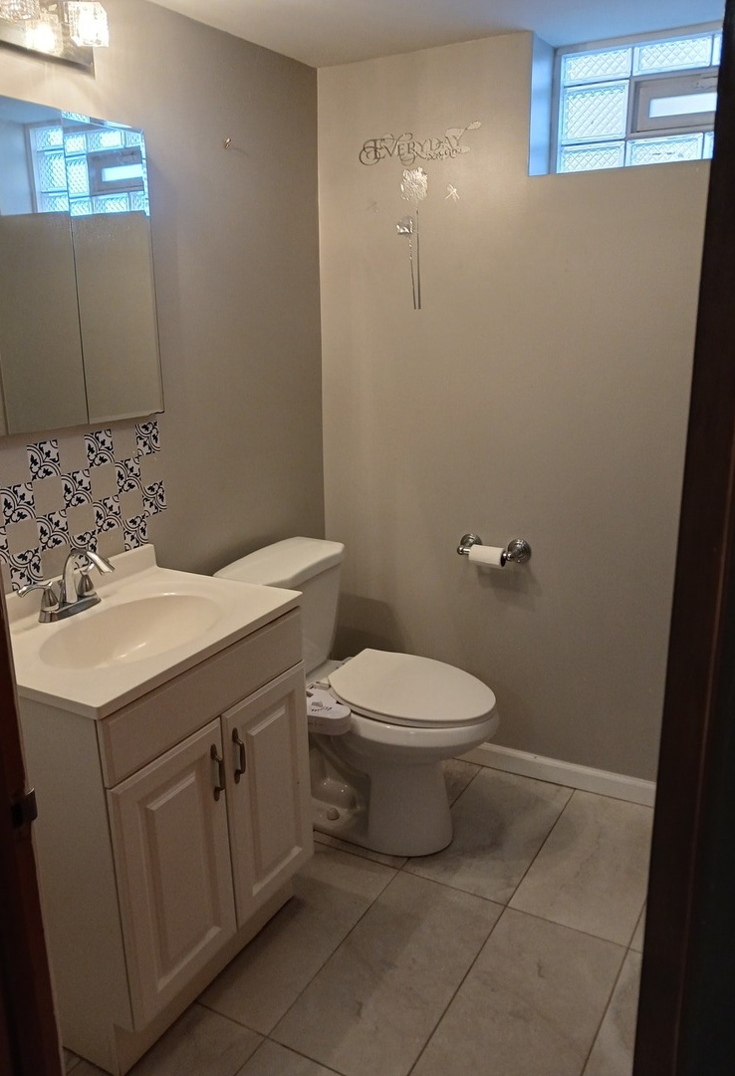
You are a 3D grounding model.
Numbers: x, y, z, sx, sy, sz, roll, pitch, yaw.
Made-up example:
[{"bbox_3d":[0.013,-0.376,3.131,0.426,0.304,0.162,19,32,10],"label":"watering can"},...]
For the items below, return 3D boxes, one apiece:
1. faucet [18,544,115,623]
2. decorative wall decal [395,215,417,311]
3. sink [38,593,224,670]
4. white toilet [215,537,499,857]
[{"bbox_3d":[-0.599,0.092,1.780,0.169,0.144,0.239,8,18,28],"label":"faucet"},{"bbox_3d":[0.113,-0.809,2.451,0.064,0.269,0.006,8,18,28],"label":"decorative wall decal"},{"bbox_3d":[-0.477,0.248,1.730,0.298,0.139,0.418,8,18,28],"label":"sink"},{"bbox_3d":[0.009,0.463,2.365,0.751,0.756,0.448,8,18,28],"label":"white toilet"}]

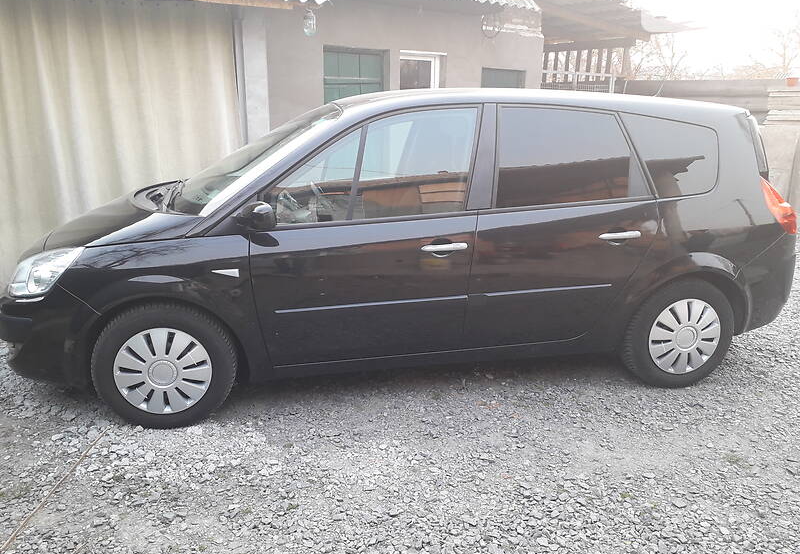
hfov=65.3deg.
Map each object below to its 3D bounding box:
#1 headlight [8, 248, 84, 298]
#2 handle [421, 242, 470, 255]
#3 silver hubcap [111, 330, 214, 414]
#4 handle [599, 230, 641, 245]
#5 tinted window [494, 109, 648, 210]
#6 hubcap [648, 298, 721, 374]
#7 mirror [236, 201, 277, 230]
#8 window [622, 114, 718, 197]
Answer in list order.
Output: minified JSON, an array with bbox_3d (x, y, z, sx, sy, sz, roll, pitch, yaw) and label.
[{"bbox_3d":[-1.655,-0.031,2.912,0.410,0.260,0.360,-2,15,-11],"label":"headlight"},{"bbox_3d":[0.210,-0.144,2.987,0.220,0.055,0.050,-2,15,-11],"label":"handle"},{"bbox_3d":[-1.115,0.448,2.938,0.437,0.437,0.060,-2,15,-11],"label":"silver hubcap"},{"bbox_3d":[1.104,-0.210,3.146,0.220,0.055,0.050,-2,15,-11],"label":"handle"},{"bbox_3d":[0.876,-0.615,3.179,0.830,0.510,0.050,-3,-5,-12],"label":"tinted window"},{"bbox_3d":[1.573,0.331,3.438,0.437,0.437,0.060,-2,15,-11],"label":"hubcap"},{"bbox_3d":[-0.633,-0.269,2.756,0.165,0.140,0.220,-2,15,-11],"label":"mirror"},{"bbox_3d":[1.463,-0.639,3.304,0.550,0.460,0.050,-4,-5,-15],"label":"window"}]

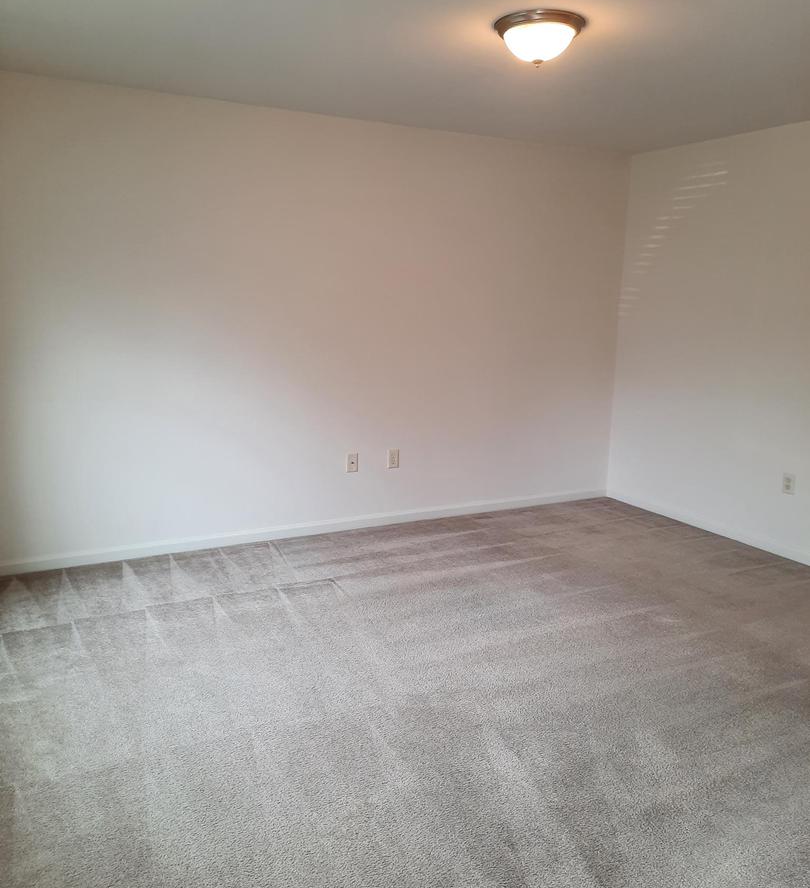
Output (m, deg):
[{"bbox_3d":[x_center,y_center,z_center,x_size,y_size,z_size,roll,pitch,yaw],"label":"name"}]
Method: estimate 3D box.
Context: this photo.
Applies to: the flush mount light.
[{"bbox_3d":[0.491,-1.457,2.860,0.330,0.142,0.330,1,11,0],"label":"flush mount light"}]

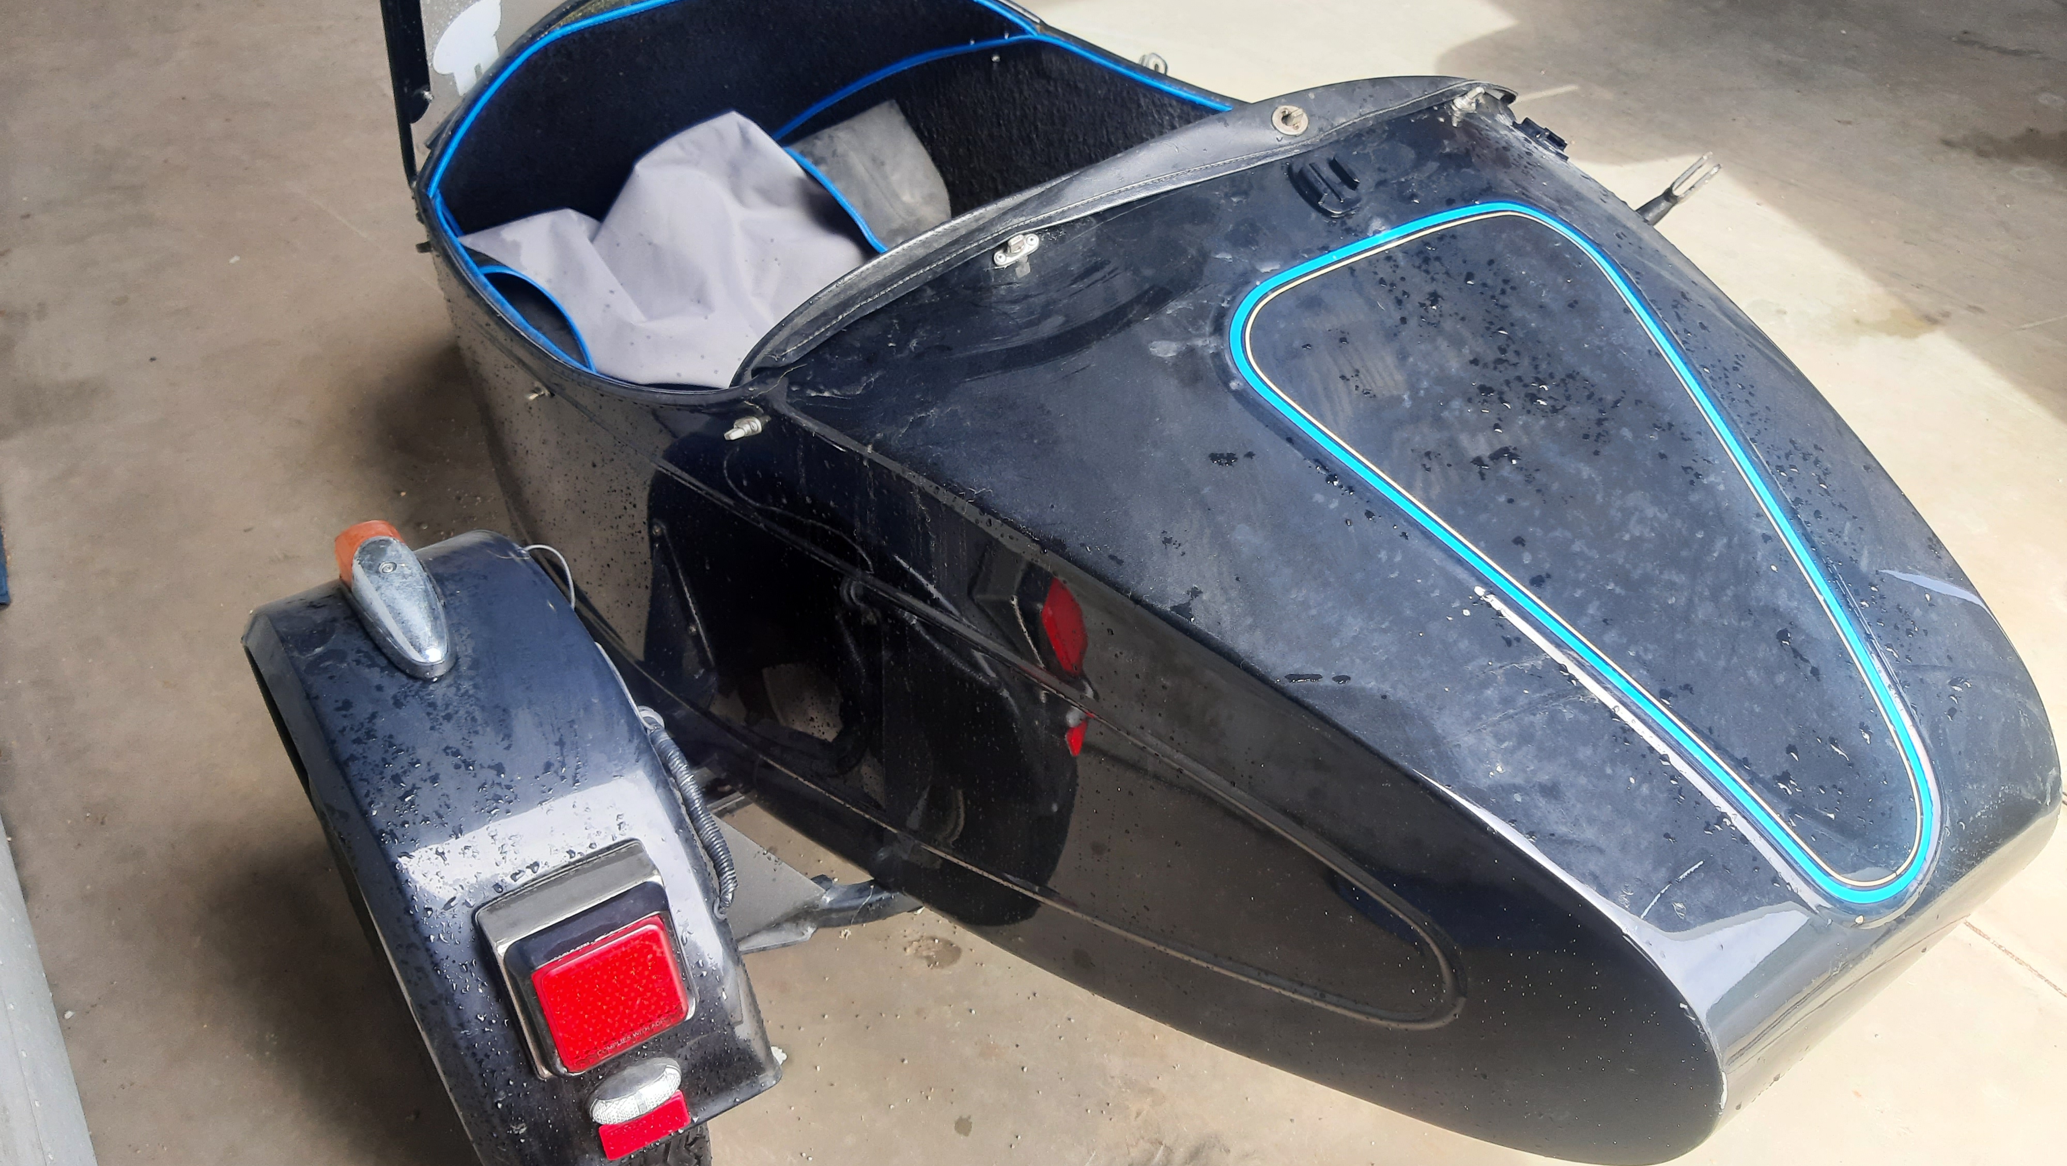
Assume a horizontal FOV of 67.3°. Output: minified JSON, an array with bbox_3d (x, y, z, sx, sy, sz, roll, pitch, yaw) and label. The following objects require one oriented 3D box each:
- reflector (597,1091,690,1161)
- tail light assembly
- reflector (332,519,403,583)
[{"bbox_3d":[-0.304,0.425,1.215,0.066,0.033,0.009,-24,24,-25],"label":"reflector"},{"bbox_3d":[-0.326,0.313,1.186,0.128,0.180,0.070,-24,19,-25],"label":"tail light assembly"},{"bbox_3d":[-0.603,-0.024,1.411,0.065,0.052,0.040,-24,36,-25],"label":"reflector"}]

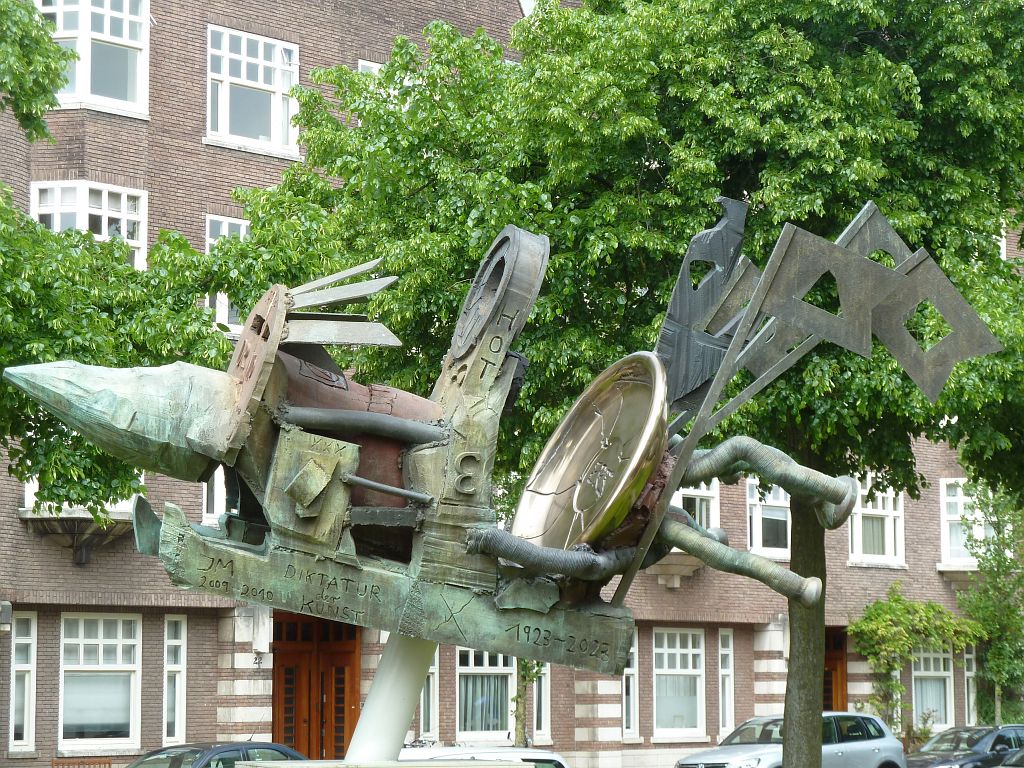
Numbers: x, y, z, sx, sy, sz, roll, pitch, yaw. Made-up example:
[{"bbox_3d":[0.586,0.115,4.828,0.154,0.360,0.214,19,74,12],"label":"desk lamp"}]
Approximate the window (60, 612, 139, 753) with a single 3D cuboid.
[{"bbox_3d":[-6.422,4.608,41.303,0.120,2.095,1.587,-6,-9,43],"label":"window"}]

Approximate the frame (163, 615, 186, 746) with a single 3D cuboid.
[{"bbox_3d":[-5.412,4.724,42.376,0.120,2.082,0.465,-6,-9,43],"label":"frame"}]

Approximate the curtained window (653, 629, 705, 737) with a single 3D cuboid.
[{"bbox_3d":[3.185,5.771,51.507,0.120,2.095,1.558,-6,-9,43],"label":"curtained window"}]

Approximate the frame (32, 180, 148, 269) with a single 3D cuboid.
[{"bbox_3d":[-6.398,-2.052,41.140,0.720,1.956,2.100,-6,-9,43],"label":"frame"}]

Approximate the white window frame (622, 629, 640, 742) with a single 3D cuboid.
[{"bbox_3d":[2.188,5.651,50.448,0.120,2.095,0.465,-6,-9,43],"label":"white window frame"}]

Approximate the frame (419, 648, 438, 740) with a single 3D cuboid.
[{"bbox_3d":[-1.500,5.204,46.531,0.120,2.095,0.465,-6,-9,43],"label":"frame"}]

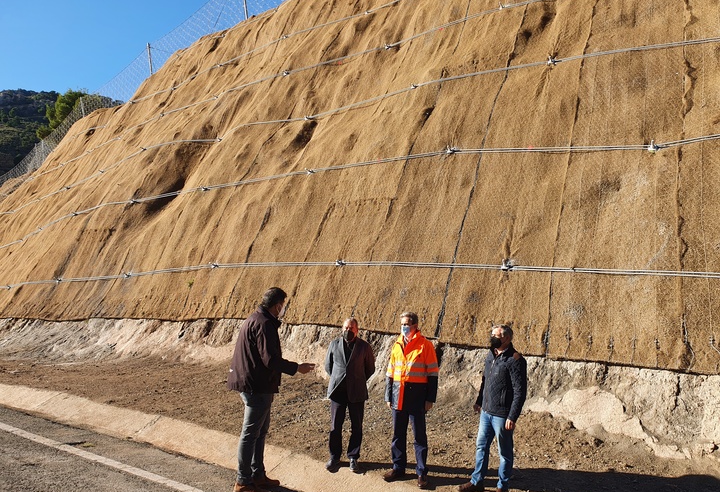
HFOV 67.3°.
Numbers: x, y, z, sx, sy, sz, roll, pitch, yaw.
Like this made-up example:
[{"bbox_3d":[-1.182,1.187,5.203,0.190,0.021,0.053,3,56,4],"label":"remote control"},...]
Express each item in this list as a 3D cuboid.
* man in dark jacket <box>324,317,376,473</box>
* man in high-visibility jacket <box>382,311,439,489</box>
[{"bbox_3d":[-0.109,1.686,6.228,0.560,1.710,0.370,-1,-6,11],"label":"man in dark jacket"},{"bbox_3d":[0.526,1.585,5.685,0.560,1.770,0.400,-3,-7,28],"label":"man in high-visibility jacket"}]

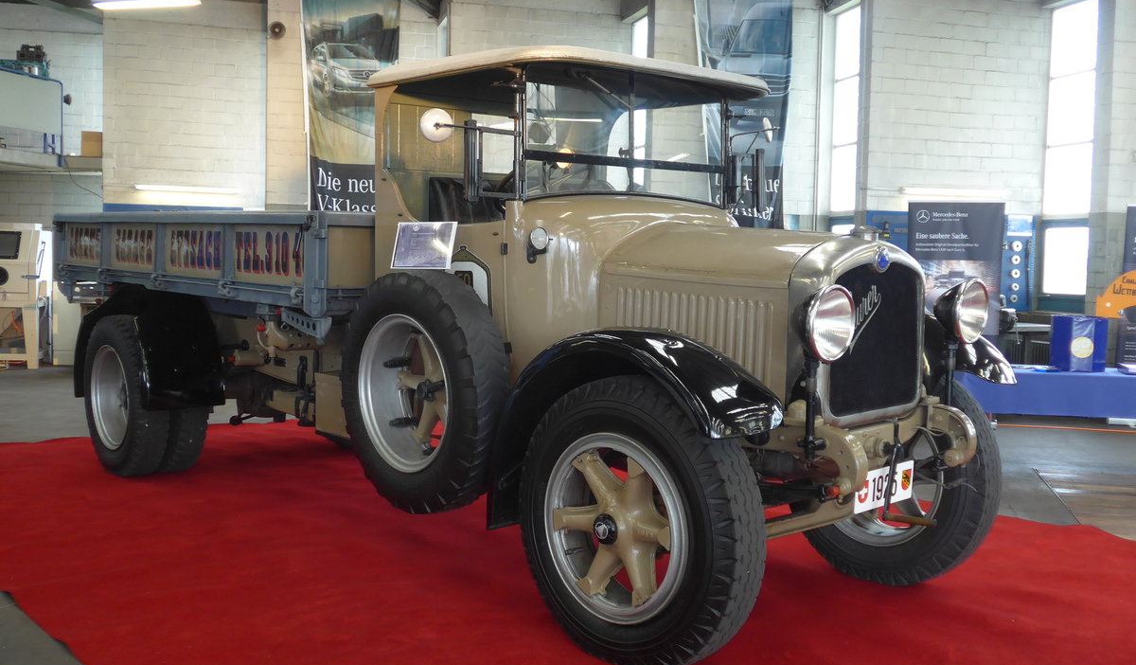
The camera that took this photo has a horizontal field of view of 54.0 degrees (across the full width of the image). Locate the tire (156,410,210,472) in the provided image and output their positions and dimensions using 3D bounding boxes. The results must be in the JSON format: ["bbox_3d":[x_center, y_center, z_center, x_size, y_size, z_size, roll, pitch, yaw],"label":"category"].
[{"bbox_3d":[-2.709,0.403,7.481,0.220,1.070,1.070,-3,6,-42],"label":"tire"}]

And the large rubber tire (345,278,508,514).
[{"bbox_3d":[-0.633,0.253,4.848,0.225,1.070,1.070,-5,7,-42],"label":"large rubber tire"}]

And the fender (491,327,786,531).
[{"bbox_3d":[0.209,0.407,4.097,0.350,0.843,1.231,-3,6,-42],"label":"fender"}]

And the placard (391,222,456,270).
[{"bbox_3d":[-0.619,-0.374,4.803,0.297,0.210,0.010,2,-13,24],"label":"placard"}]

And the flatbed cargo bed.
[{"bbox_3d":[-1.533,-0.475,7.028,2.093,0.528,3.586,-3,5,-42],"label":"flatbed cargo bed"}]

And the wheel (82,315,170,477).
[{"bbox_3d":[-2.825,0.410,7.139,0.213,1.016,1.016,-3,5,-42],"label":"wheel"}]

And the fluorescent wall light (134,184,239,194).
[{"bbox_3d":[-5.877,-2.208,17.200,1.560,0.100,0.100,0,4,-18],"label":"fluorescent wall light"}]

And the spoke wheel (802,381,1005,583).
[{"bbox_3d":[1.461,0.622,5.157,1.070,1.070,0.225,5,6,44],"label":"spoke wheel"}]

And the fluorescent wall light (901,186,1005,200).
[{"bbox_3d":[3.939,-1.431,11.450,1.220,0.090,0.090,0,4,-17],"label":"fluorescent wall light"}]

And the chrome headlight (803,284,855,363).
[{"bbox_3d":[0.845,-0.033,3.851,0.270,0.270,0.190,-3,6,-42],"label":"chrome headlight"}]

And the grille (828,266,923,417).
[{"bbox_3d":[1.125,0.016,4.086,0.587,0.555,0.070,-3,5,-42],"label":"grille"}]

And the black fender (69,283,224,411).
[{"bbox_3d":[-2.720,0.086,7.216,0.503,0.747,1.260,-3,5,-42],"label":"black fender"}]

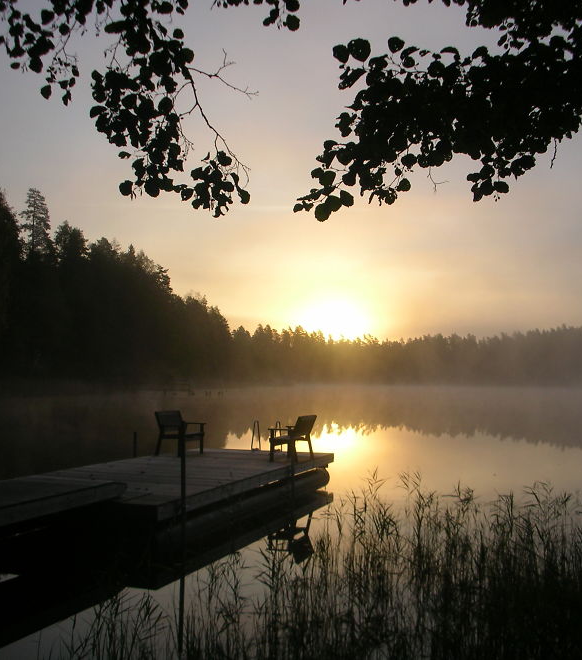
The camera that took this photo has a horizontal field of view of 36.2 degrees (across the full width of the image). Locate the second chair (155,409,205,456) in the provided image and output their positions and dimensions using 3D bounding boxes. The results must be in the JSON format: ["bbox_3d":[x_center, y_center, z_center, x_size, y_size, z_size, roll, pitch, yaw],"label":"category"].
[{"bbox_3d":[-2.180,2.029,17.394,0.660,0.847,0.686,-2,-4,39],"label":"second chair"}]

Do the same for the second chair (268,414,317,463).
[{"bbox_3d":[0.039,2.015,16.582,0.686,0.847,0.660,-1,-4,30],"label":"second chair"}]

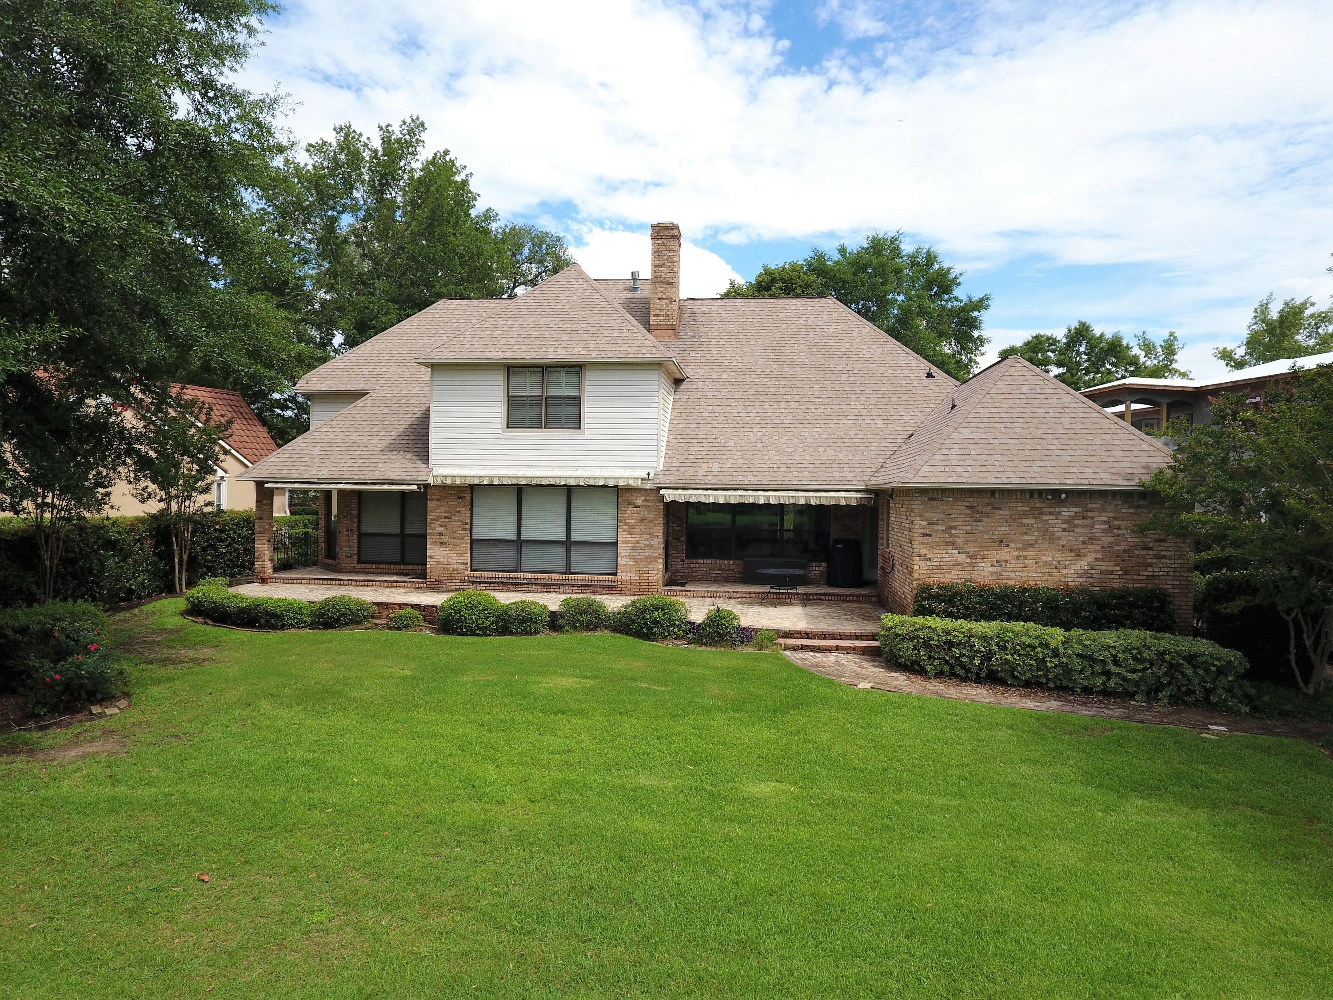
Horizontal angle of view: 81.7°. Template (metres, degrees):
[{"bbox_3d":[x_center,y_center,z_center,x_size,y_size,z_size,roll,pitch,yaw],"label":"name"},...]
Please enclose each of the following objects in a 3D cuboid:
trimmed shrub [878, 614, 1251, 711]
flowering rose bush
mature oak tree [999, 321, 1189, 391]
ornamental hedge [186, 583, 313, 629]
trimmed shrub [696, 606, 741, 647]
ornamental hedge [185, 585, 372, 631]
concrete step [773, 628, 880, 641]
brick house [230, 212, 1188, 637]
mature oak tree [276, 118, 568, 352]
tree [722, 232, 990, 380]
[{"bbox_3d":[5.615,2.304,11.281,4.600,0.780,1.150,1,0,29],"label":"trimmed shrub"},{"bbox_3d":[-7.338,2.041,9.508,1.050,0.960,1.000,1,0,-32],"label":"flowering rose bush"},{"bbox_3d":[28.420,-4.440,50.984,12.621,14.770,11.990,1,0,8],"label":"mature oak tree"},{"bbox_3d":[-8.628,2.174,16.140,3.900,0.560,1.300,1,0,31],"label":"ornamental hedge"},{"bbox_3d":[1.002,2.276,14.101,0.820,0.640,0.800,1,0,8],"label":"trimmed shrub"},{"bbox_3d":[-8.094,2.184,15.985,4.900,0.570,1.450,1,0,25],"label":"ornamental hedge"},{"bbox_3d":[2.842,2.359,13.479,1.950,0.160,0.360,1,0,8],"label":"concrete step"},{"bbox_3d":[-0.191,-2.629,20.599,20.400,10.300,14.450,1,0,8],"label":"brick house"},{"bbox_3d":[-10.032,-6.769,31.975,12.549,18.260,12.549,1,0,8],"label":"mature oak tree"},{"bbox_3d":[9.467,-5.254,37.981,13.258,15.848,13.258,1,0,8],"label":"tree"}]

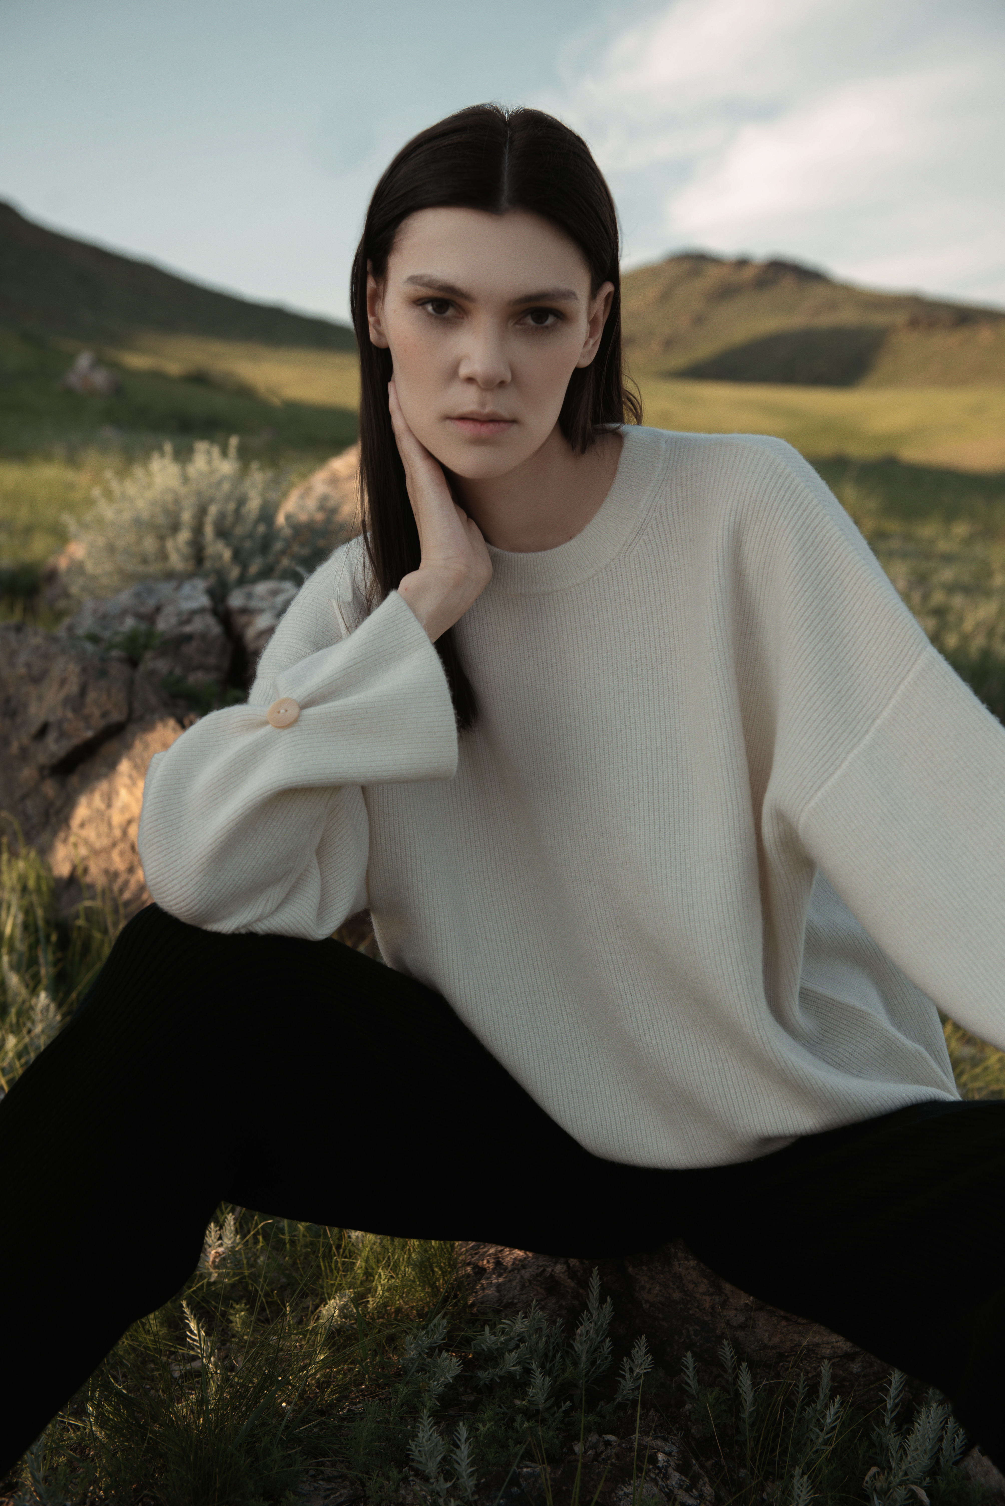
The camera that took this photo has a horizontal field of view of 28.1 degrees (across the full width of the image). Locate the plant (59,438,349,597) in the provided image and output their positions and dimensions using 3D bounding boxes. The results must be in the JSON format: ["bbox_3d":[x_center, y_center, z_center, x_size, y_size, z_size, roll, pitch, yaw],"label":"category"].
[{"bbox_3d":[-0.475,-0.374,3.250,0.450,0.270,0.380,0,9,0],"label":"plant"}]

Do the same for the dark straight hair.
[{"bbox_3d":[-0.004,-0.230,1.385,0.205,0.425,0.215,3,8,6],"label":"dark straight hair"}]

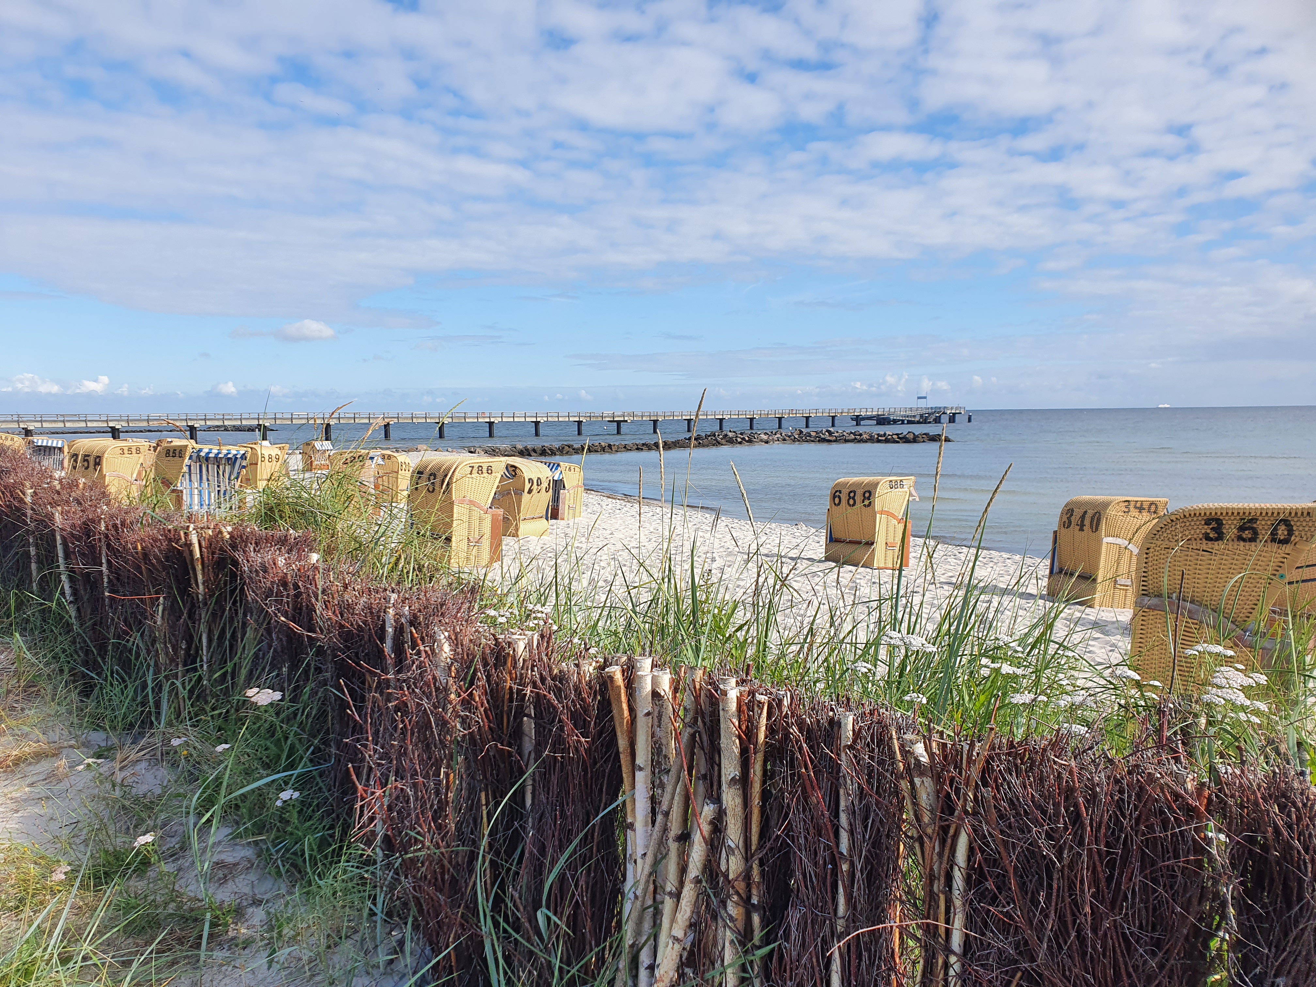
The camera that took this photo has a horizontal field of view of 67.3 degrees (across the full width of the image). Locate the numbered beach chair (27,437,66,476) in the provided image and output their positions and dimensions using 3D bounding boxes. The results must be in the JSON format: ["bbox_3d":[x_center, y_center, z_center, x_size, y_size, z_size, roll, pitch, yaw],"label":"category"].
[{"bbox_3d":[-25.220,-1.486,40.986,1.200,1.600,1.000,2,2,-23],"label":"numbered beach chair"}]

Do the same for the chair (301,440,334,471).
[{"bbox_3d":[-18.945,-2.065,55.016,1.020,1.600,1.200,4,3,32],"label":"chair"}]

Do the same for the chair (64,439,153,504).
[{"bbox_3d":[-11.761,-0.273,21.170,1.200,1.600,0.970,4,2,26],"label":"chair"}]

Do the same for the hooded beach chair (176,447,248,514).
[{"bbox_3d":[-8.047,-0.070,17.551,1.000,1.580,1.235,2,2,32],"label":"hooded beach chair"}]

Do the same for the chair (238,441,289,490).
[{"bbox_3d":[-15.018,-0.970,37.245,0.970,1.600,1.200,3,2,17],"label":"chair"}]

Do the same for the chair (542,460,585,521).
[{"bbox_3d":[-2.955,-0.097,29.029,1.200,1.600,1.000,4,3,43],"label":"chair"}]

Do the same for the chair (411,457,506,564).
[{"bbox_3d":[-3.182,0.277,15.658,1.000,1.580,1.235,-5,6,-43],"label":"chair"}]

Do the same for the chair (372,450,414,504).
[{"bbox_3d":[-8.671,-0.522,32.182,1.000,1.580,1.235,0,5,3],"label":"chair"}]

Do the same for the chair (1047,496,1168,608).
[{"bbox_3d":[6.738,0.840,14.822,1.000,1.580,1.235,-1,5,-6],"label":"chair"}]

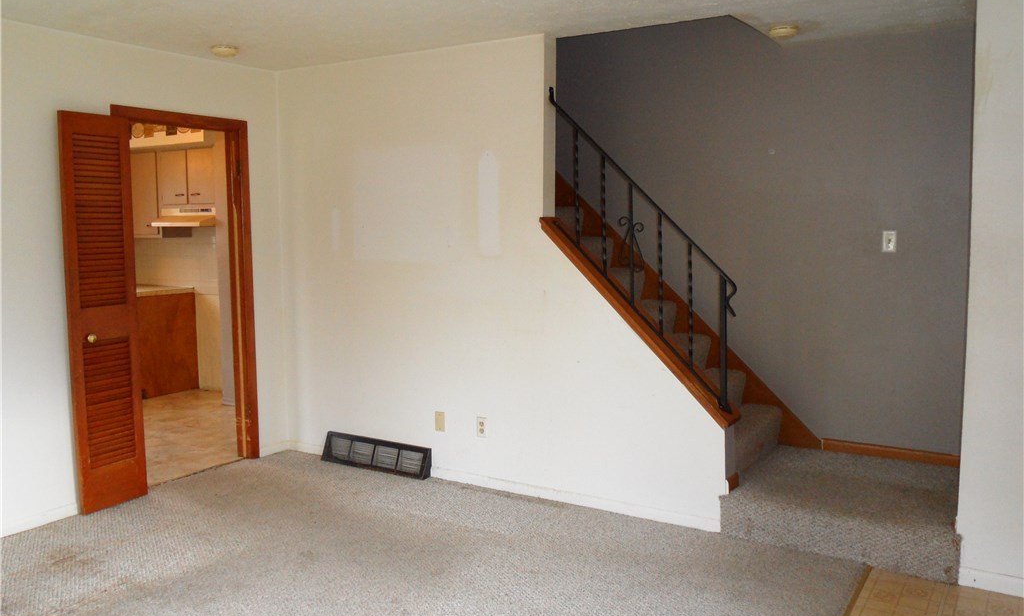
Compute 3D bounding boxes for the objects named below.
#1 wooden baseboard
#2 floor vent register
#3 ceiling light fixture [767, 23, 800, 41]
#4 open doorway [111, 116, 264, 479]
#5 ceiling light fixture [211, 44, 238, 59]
[{"bbox_3d":[2.029,0.778,4.449,0.689,0.064,0.018,3,7,32],"label":"wooden baseboard"},{"bbox_3d":[-0.857,0.892,5.055,0.812,0.166,0.085,3,7,32],"label":"floor vent register"},{"bbox_3d":[1.355,-1.367,4.129,0.150,0.042,0.150,3,7,32],"label":"ceiling light fixture"},{"bbox_3d":[-1.880,-0.052,4.812,0.122,2.104,0.892,3,7,32],"label":"open doorway"},{"bbox_3d":[-1.561,-1.392,4.508,0.151,0.042,0.151,3,7,32],"label":"ceiling light fixture"}]

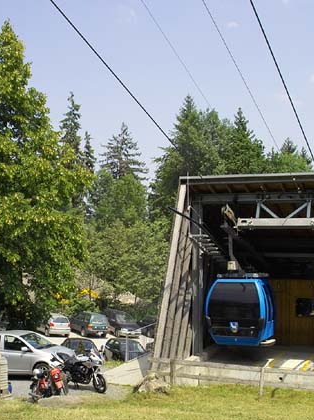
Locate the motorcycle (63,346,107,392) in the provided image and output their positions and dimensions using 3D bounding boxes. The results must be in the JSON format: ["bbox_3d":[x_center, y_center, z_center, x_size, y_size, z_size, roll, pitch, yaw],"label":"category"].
[{"bbox_3d":[-2.280,4.500,17.600,2.080,1.200,0.750,-1,-1,37],"label":"motorcycle"}]

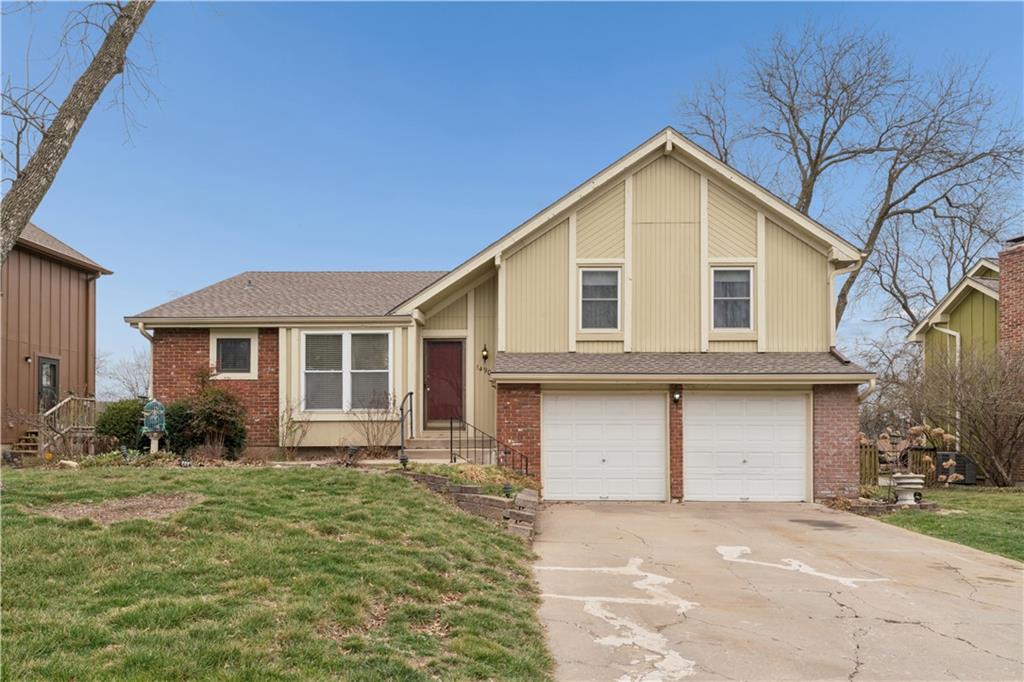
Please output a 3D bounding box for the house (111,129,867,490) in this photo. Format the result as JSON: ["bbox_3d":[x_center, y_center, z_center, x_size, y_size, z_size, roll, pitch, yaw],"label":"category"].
[{"bbox_3d":[-0.650,-0.580,17.800,15.500,7.550,9.600,0,0,1],"label":"house"}]

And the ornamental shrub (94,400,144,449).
[{"bbox_3d":[-8.730,1.870,15.200,1.120,1.180,1.100,0,0,0],"label":"ornamental shrub"}]

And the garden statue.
[{"bbox_3d":[-7.470,1.800,14.250,0.500,1.200,0.460,0,0,0],"label":"garden statue"}]

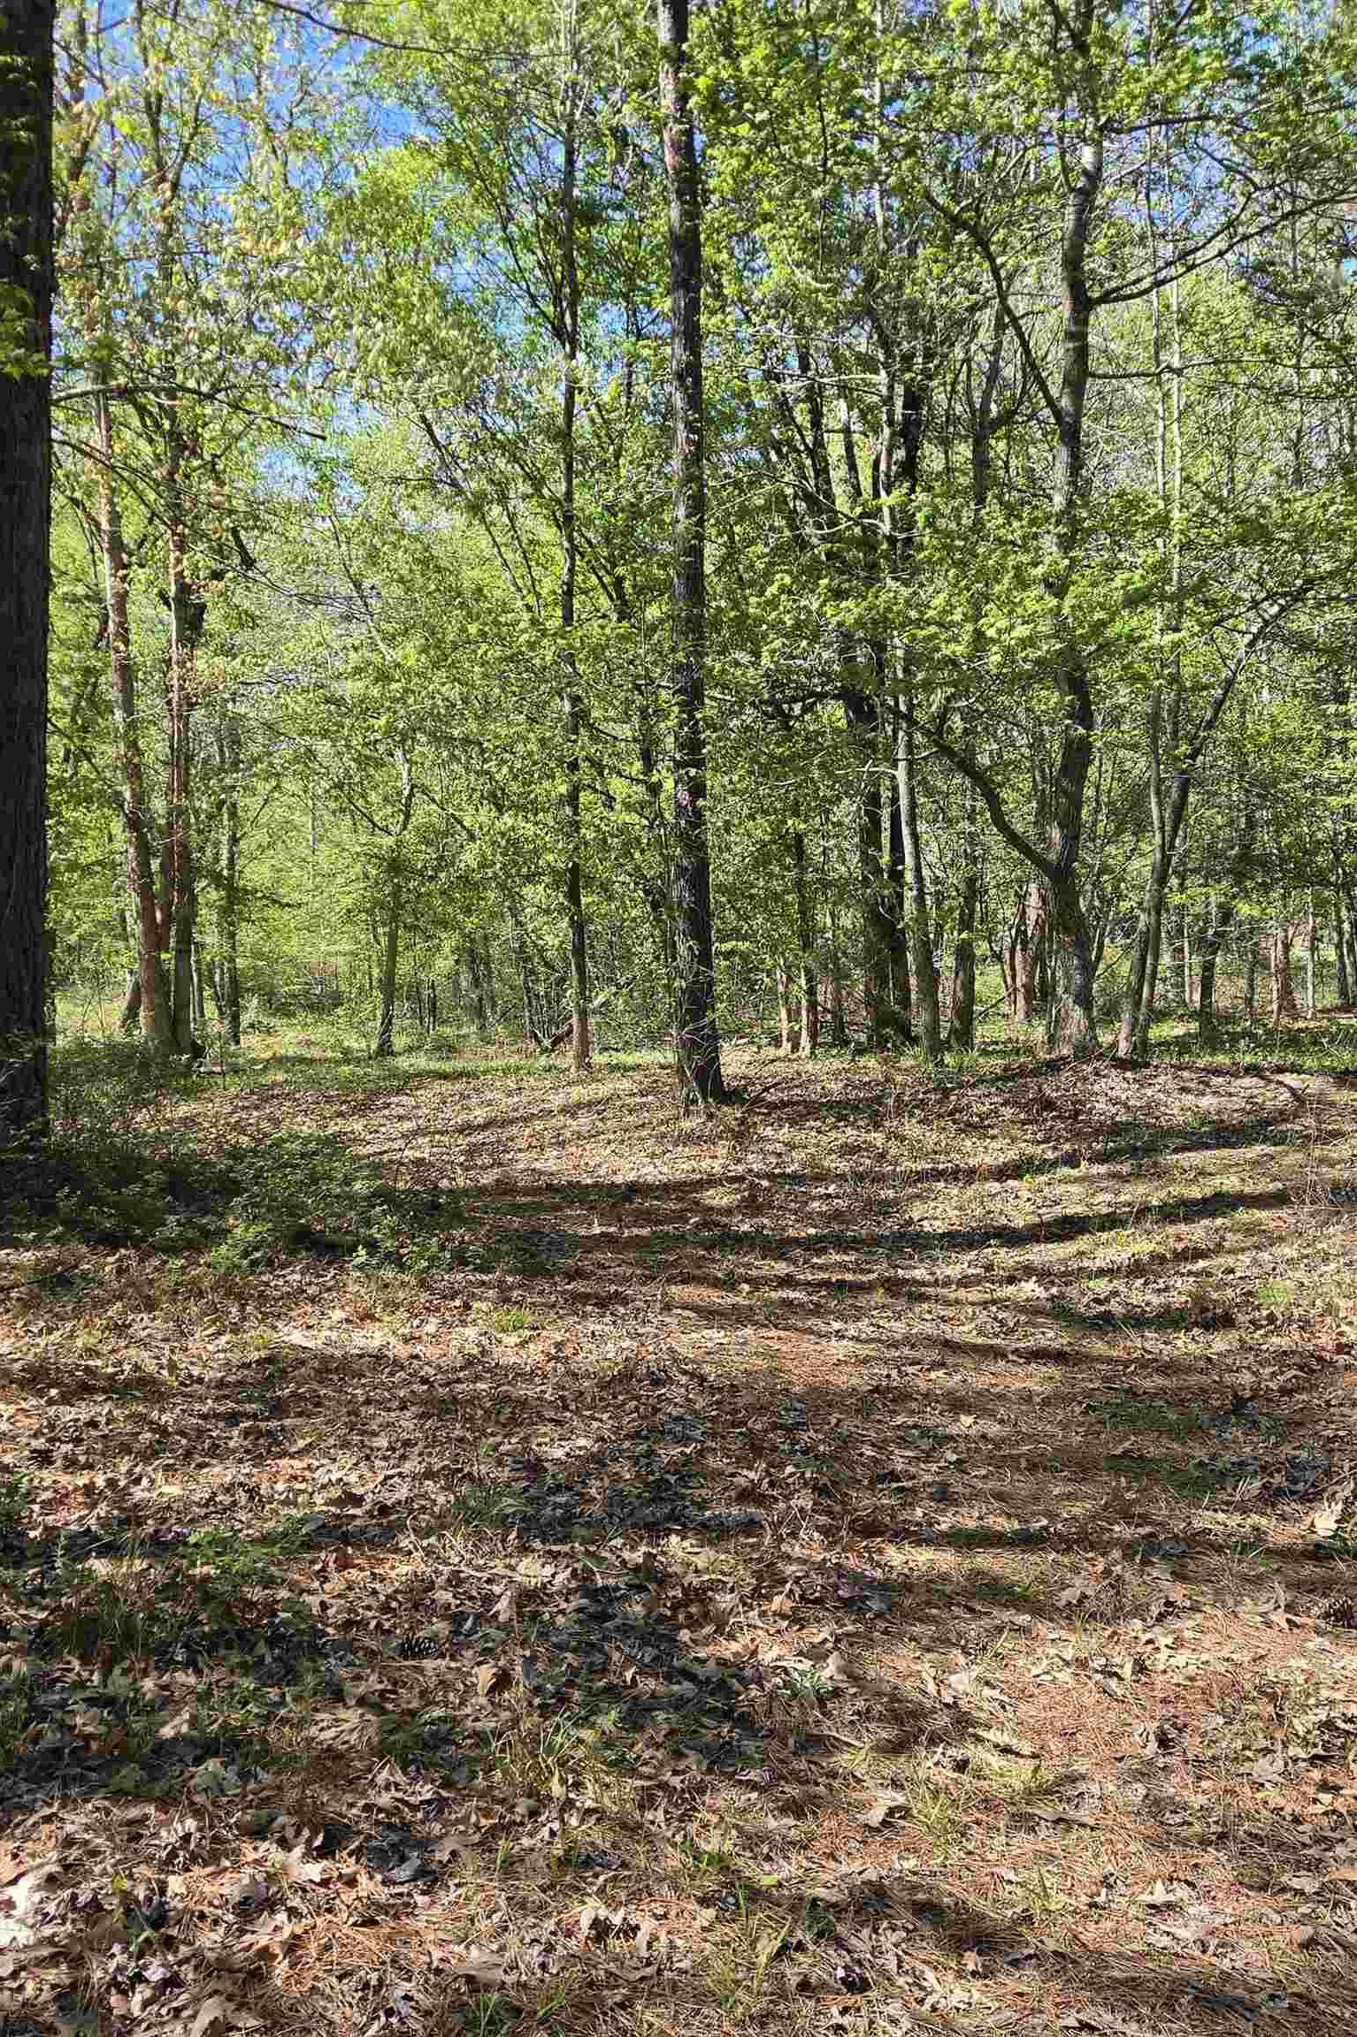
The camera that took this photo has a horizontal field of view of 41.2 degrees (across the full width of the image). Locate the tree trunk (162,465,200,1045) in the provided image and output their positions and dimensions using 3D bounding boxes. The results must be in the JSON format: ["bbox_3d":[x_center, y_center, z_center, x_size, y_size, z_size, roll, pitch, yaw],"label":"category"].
[{"bbox_3d":[-6.066,-3.091,22.000,0.300,7.040,0.300,-1,0,0],"label":"tree trunk"}]

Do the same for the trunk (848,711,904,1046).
[{"bbox_3d":[2.570,-1.837,23.500,0.520,4.380,0.520,-4,0,0],"label":"trunk"}]

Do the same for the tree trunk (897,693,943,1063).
[{"bbox_3d":[2.657,-1.481,20.000,0.270,4.030,0.270,-4,0,0],"label":"tree trunk"}]

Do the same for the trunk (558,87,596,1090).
[{"bbox_3d":[-1.067,-4.624,19.000,0.260,10.430,0.260,0,0,0],"label":"trunk"}]

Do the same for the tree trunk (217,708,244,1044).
[{"bbox_3d":[-6.078,-1.872,24.500,0.240,4.520,0.240,0,0,0],"label":"tree trunk"}]

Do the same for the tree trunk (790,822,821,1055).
[{"bbox_3d":[1.594,-0.992,22.500,0.230,2.860,0.230,-2,0,0],"label":"tree trunk"}]

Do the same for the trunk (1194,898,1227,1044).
[{"bbox_3d":[7.984,-0.698,27.000,0.300,2.210,0.300,7,0,0],"label":"trunk"}]

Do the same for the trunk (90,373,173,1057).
[{"bbox_3d":[-6.700,-3.699,22.000,0.460,8.380,0.460,-4,0,0],"label":"trunk"}]

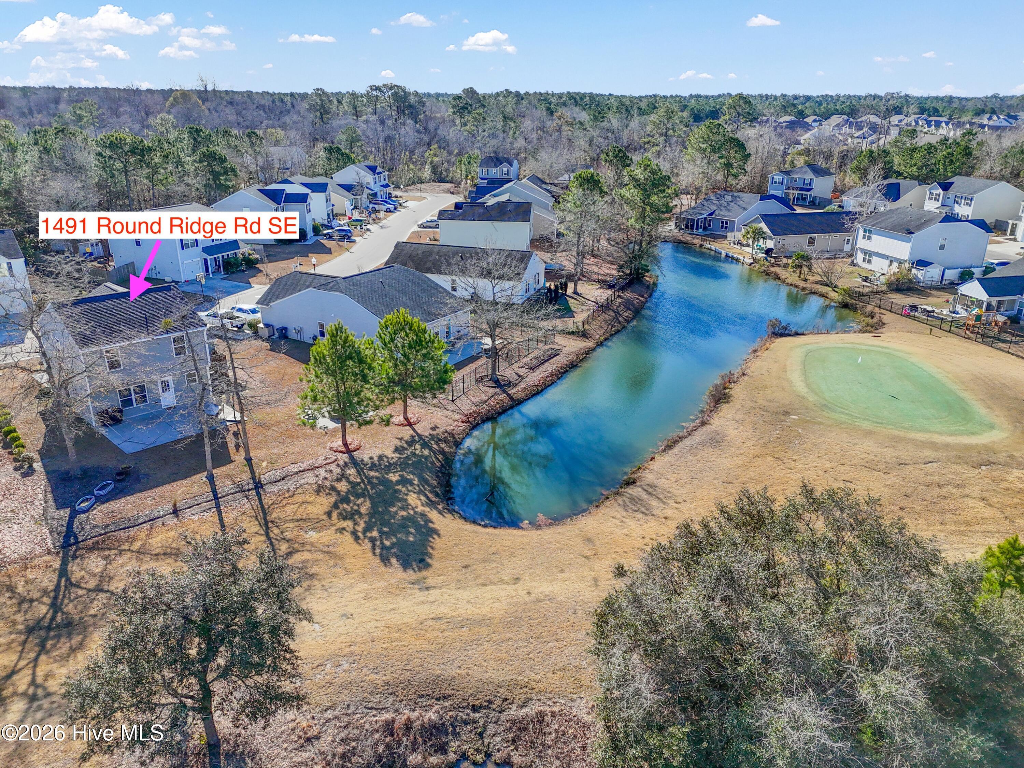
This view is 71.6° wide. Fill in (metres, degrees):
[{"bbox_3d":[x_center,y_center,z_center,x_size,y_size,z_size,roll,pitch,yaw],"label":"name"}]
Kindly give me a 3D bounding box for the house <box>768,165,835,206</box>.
[{"bbox_3d":[58.410,-40.345,143.021,8.500,7.400,11.800,21,30,41],"label":"house"}]

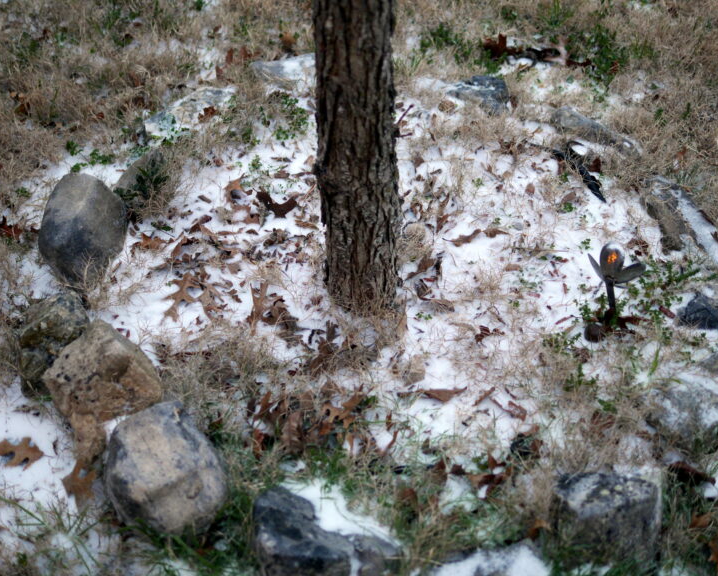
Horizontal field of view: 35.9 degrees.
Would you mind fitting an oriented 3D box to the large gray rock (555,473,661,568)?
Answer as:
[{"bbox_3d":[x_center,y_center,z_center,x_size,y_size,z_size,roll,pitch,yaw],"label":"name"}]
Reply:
[{"bbox_3d":[0.420,0.396,1.903,0.155,0.115,0.110,-12,41,-13],"label":"large gray rock"}]

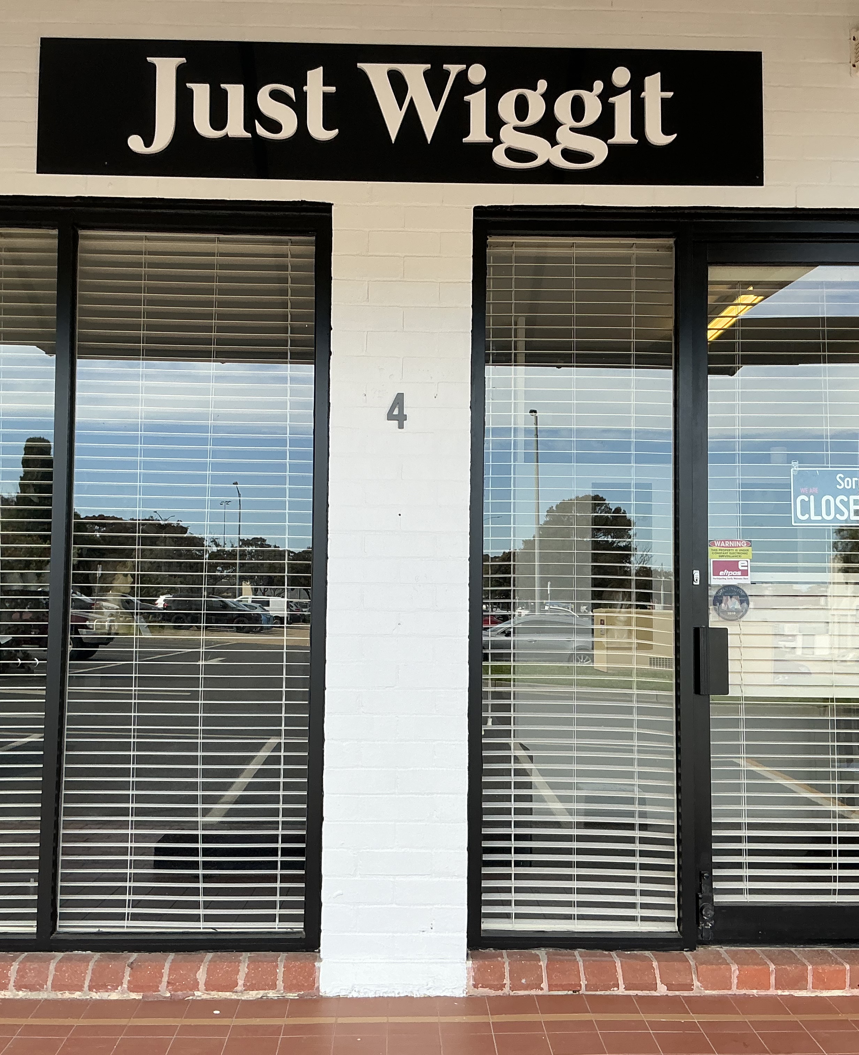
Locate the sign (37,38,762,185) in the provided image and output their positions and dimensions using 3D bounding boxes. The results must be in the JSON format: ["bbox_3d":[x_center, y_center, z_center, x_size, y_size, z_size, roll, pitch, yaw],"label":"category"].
[{"bbox_3d":[-0.088,-1.402,3.851,2.447,0.466,0.030,1,-4,-1],"label":"sign"}]

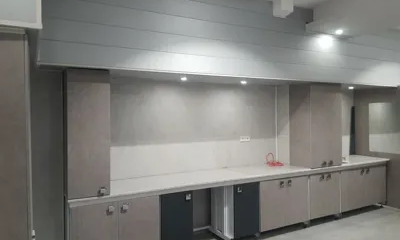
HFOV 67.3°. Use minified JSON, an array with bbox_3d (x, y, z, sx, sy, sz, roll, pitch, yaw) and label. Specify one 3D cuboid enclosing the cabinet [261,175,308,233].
[{"bbox_3d":[1.134,1.229,4.727,0.971,0.715,0.600,0,-1,-29],"label":"cabinet"}]

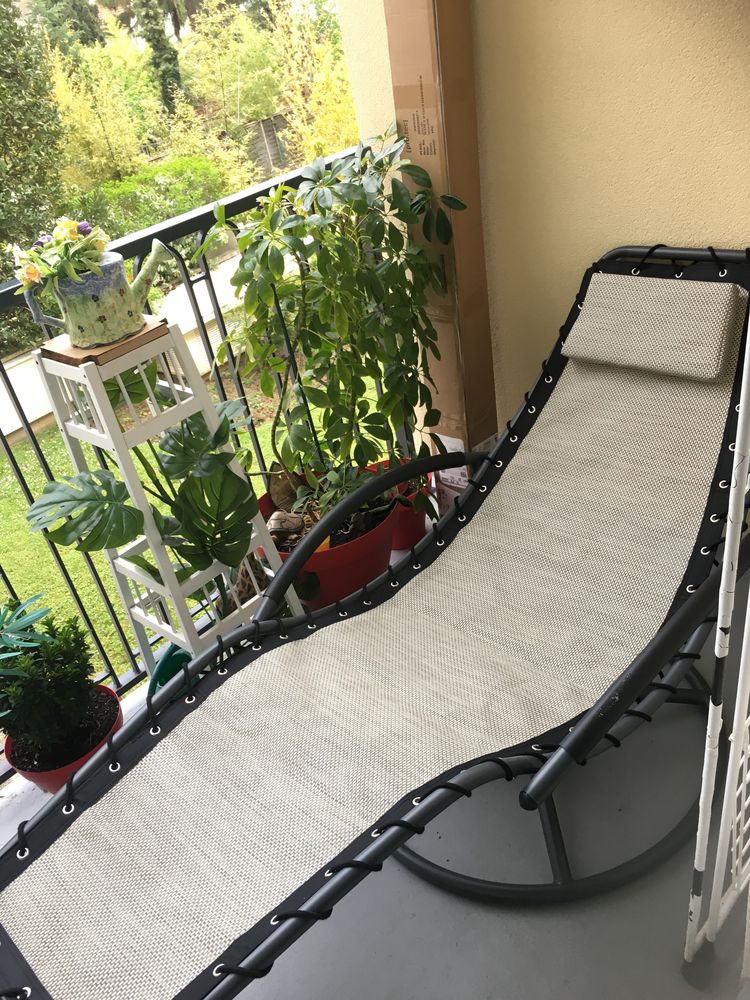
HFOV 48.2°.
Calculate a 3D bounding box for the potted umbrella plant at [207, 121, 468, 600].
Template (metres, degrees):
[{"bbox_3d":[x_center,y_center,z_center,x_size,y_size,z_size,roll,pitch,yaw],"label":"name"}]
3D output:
[{"bbox_3d":[-0.073,-0.252,2.074,0.527,1.088,0.697,18,43,39],"label":"potted umbrella plant"}]

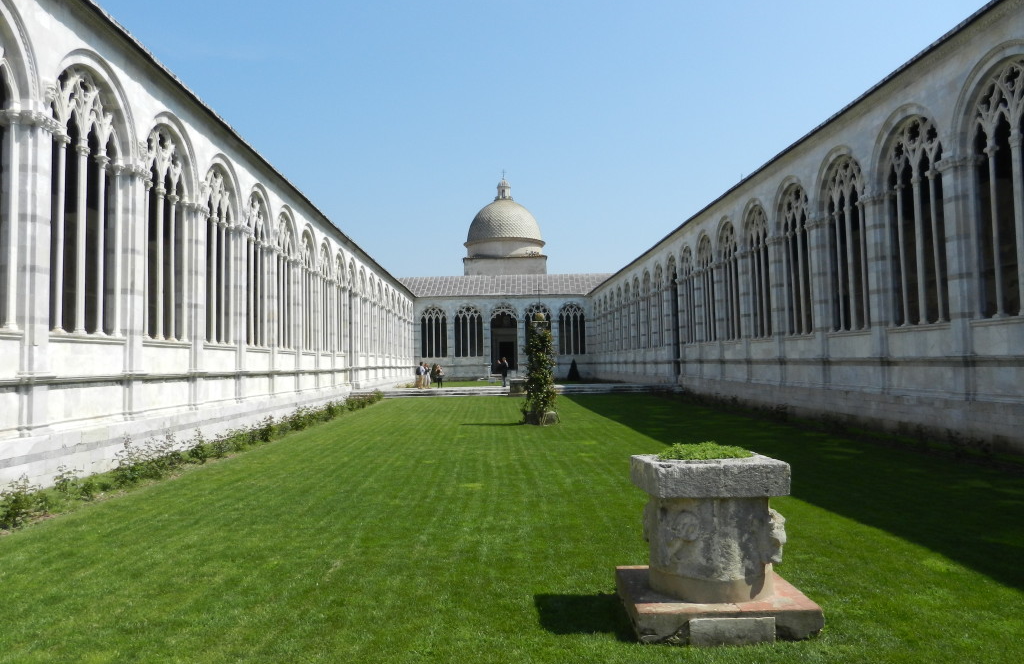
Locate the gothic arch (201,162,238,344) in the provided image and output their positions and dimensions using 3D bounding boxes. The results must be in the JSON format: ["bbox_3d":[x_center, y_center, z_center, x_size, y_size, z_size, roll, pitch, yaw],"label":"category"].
[{"bbox_3d":[-9.724,-2.622,24.877,0.450,6.050,3.150,-1,-2,-2],"label":"gothic arch"}]

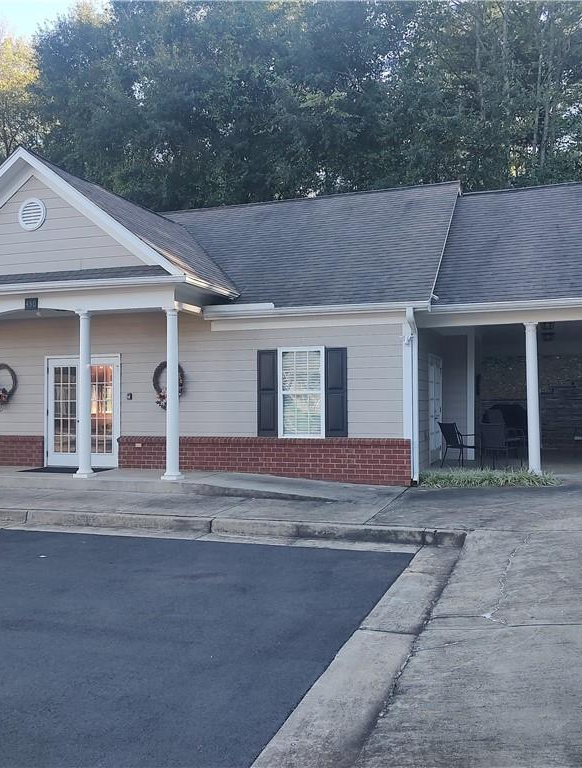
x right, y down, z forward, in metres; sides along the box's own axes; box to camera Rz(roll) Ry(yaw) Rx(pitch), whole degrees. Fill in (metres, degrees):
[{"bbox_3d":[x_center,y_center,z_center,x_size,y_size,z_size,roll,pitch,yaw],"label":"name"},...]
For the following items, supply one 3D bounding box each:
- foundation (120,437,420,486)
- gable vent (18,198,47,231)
[{"bbox_3d":[-0.600,1.283,12.111,5.306,0.764,0.181,-1,-2,18],"label":"foundation"},{"bbox_3d":[-4.282,-2.796,11.739,0.563,0.563,0.060,-1,-2,18],"label":"gable vent"}]

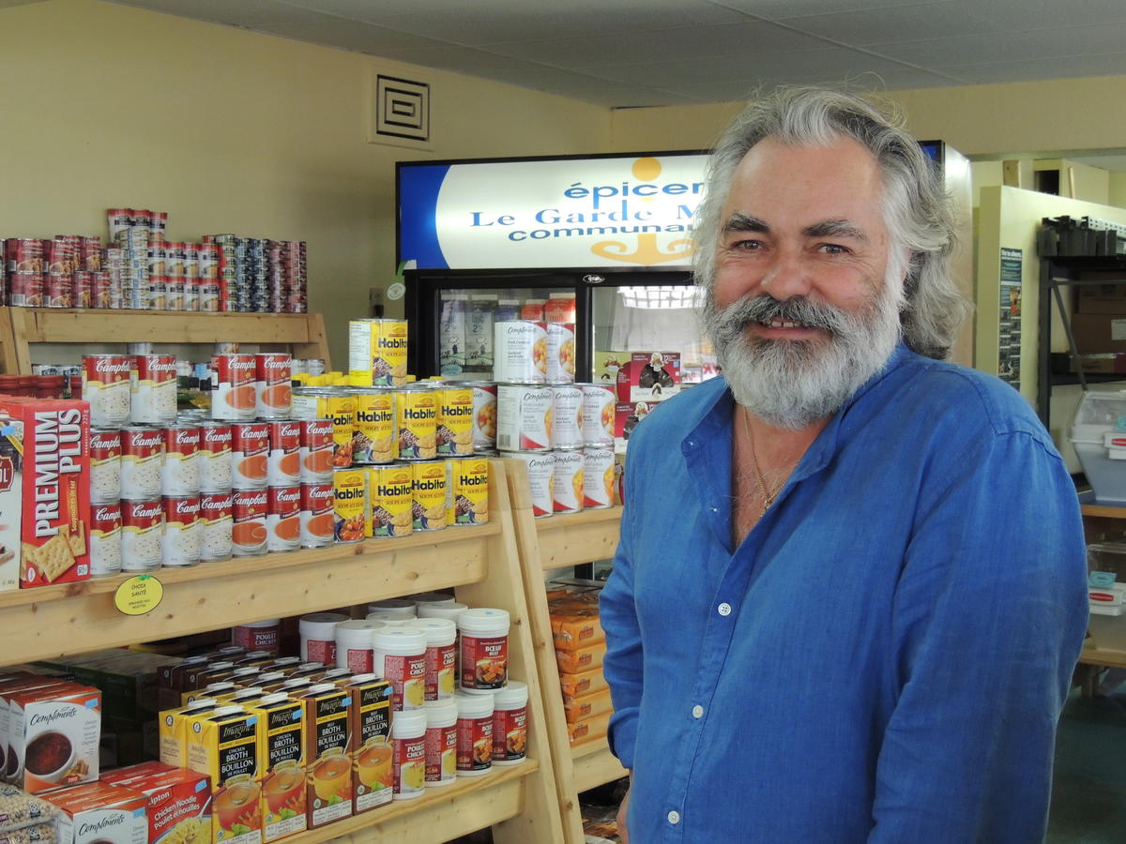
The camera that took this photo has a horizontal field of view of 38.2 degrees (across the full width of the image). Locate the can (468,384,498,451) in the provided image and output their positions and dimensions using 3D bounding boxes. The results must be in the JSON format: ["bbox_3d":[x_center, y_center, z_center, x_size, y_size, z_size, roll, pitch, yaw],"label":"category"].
[{"bbox_3d":[-0.173,-0.010,3.037,0.102,0.119,0.102,0,3,0],"label":"can"}]

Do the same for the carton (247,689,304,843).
[{"bbox_3d":[-0.439,0.520,2.449,0.061,0.202,0.092,2,4,36],"label":"carton"}]

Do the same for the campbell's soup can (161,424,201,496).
[{"bbox_3d":[-0.558,0.054,2.347,0.067,0.102,0.067,0,3,0],"label":"campbell's soup can"}]

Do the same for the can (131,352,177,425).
[{"bbox_3d":[-0.606,-0.048,2.413,0.066,0.102,0.066,0,3,0],"label":"can"}]

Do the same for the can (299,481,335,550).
[{"bbox_3d":[-0.393,0.144,2.560,0.067,0.102,0.067,0,3,0],"label":"can"}]

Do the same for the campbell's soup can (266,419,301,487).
[{"bbox_3d":[-0.443,0.047,2.537,0.066,0.102,0.066,0,3,0],"label":"campbell's soup can"}]

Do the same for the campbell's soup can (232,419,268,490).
[{"bbox_3d":[-0.479,0.049,2.456,0.067,0.102,0.067,0,3,0],"label":"campbell's soup can"}]

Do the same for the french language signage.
[{"bbox_3d":[0.294,-0.667,5.165,1.799,0.377,0.080,1,3,21],"label":"french language signage"}]

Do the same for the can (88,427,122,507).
[{"bbox_3d":[-0.645,0.060,2.247,0.067,0.102,0.067,0,3,0],"label":"can"}]

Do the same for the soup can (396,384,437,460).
[{"bbox_3d":[-0.270,0.003,2.828,0.102,0.119,0.102,0,3,0],"label":"soup can"}]

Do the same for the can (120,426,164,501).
[{"bbox_3d":[-0.600,0.057,2.293,0.067,0.102,0.067,0,3,0],"label":"can"}]

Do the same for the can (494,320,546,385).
[{"bbox_3d":[-0.079,-0.134,3.112,0.102,0.119,0.102,0,3,0],"label":"can"}]

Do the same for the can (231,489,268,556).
[{"bbox_3d":[-0.479,0.150,2.459,0.067,0.102,0.067,0,3,0],"label":"can"}]

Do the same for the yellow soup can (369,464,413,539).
[{"bbox_3d":[-0.305,0.131,2.740,0.103,0.119,0.103,0,3,0],"label":"yellow soup can"}]

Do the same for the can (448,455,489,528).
[{"bbox_3d":[-0.186,0.122,2.927,0.103,0.119,0.103,0,3,0],"label":"can"}]

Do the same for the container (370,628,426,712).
[{"bbox_3d":[-0.265,0.406,2.657,0.087,0.132,0.087,0,3,0],"label":"container"}]

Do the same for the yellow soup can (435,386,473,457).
[{"bbox_3d":[-0.211,-0.002,2.901,0.102,0.119,0.102,0,3,0],"label":"yellow soup can"}]

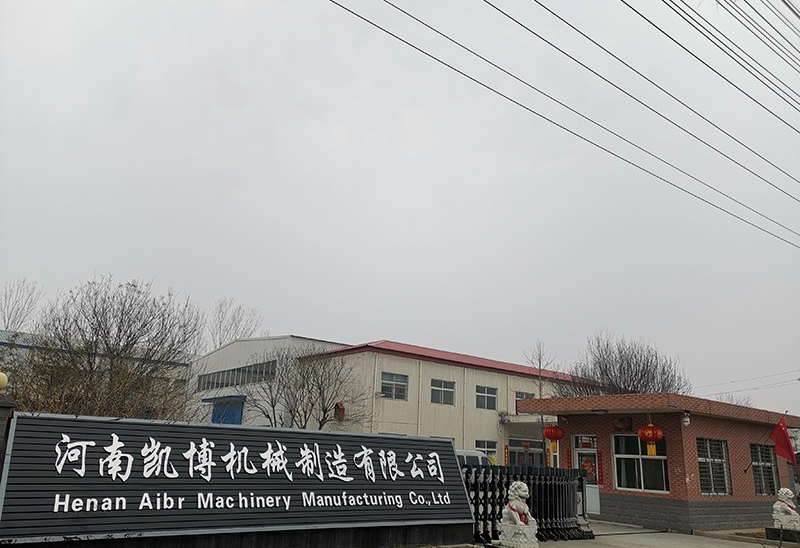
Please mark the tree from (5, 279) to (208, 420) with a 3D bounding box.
[{"bbox_3d":[-7.880,3.063,16.761,4.783,6.090,5.000,10,-18,-24],"label":"tree"}]

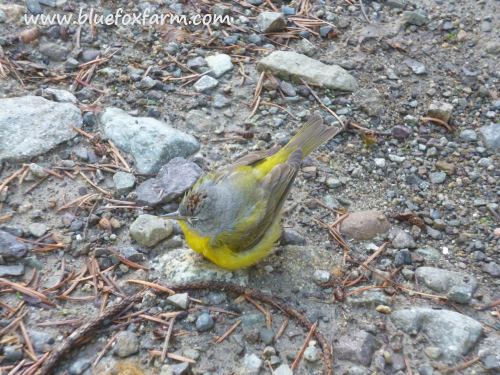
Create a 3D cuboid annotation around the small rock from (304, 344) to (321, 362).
[{"bbox_3d":[0.029,0.078,0.469,0.008,0.006,0.008,0,45,0],"label":"small rock"}]

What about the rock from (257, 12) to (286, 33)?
[{"bbox_3d":[0.014,-0.106,0.639,0.019,0.011,0.015,0,45,0],"label":"rock"}]

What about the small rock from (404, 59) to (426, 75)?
[{"bbox_3d":[0.106,-0.077,0.639,0.009,0.005,0.016,-33,53,-29],"label":"small rock"}]

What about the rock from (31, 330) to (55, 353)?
[{"bbox_3d":[-0.100,0.075,0.481,0.011,0.006,0.009,0,44,0],"label":"rock"}]

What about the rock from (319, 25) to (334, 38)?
[{"bbox_3d":[0.049,-0.100,0.635,0.010,0.008,0.010,0,45,0],"label":"rock"}]

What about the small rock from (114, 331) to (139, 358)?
[{"bbox_3d":[-0.057,0.073,0.462,0.011,0.010,0.014,0,45,0],"label":"small rock"}]

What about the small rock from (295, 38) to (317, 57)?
[{"bbox_3d":[0.038,-0.092,0.657,0.012,0.008,0.013,-14,47,-14],"label":"small rock"}]

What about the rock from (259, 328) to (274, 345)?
[{"bbox_3d":[0.008,0.071,0.476,0.008,0.005,0.008,0,45,0],"label":"rock"}]

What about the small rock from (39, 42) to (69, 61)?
[{"bbox_3d":[-0.123,-0.085,0.622,0.019,0.008,0.015,7,45,7],"label":"small rock"}]

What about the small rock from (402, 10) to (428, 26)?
[{"bbox_3d":[0.108,-0.112,0.657,0.016,0.007,0.012,11,46,11],"label":"small rock"}]

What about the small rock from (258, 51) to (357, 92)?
[{"bbox_3d":[0.034,-0.070,0.601,0.063,0.016,0.025,18,48,17],"label":"small rock"}]

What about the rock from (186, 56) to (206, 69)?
[{"bbox_3d":[-0.033,-0.077,0.614,0.012,0.006,0.009,0,45,0],"label":"rock"}]

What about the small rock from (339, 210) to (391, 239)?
[{"bbox_3d":[0.063,0.021,0.542,0.027,0.012,0.019,0,45,0],"label":"small rock"}]

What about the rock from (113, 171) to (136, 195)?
[{"bbox_3d":[-0.068,-0.003,0.536,0.013,0.011,0.015,0,45,0],"label":"rock"}]

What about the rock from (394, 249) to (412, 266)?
[{"bbox_3d":[0.079,0.036,0.510,0.009,0.007,0.009,0,45,0],"label":"rock"}]

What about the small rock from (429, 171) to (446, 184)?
[{"bbox_3d":[0.106,-0.005,0.564,0.010,0.006,0.007,0,44,0],"label":"small rock"}]

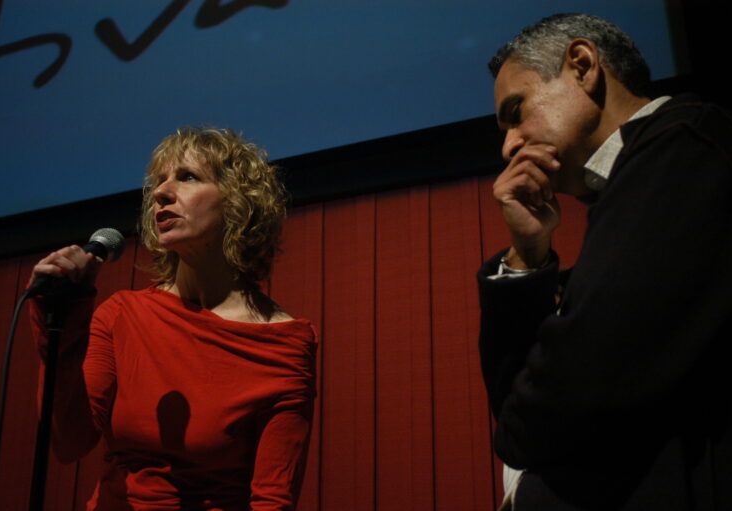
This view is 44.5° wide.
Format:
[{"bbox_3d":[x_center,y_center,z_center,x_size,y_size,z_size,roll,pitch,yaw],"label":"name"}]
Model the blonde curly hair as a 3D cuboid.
[{"bbox_3d":[-0.259,-0.086,1.520,0.240,0.265,0.245,-12,-20,37],"label":"blonde curly hair"}]

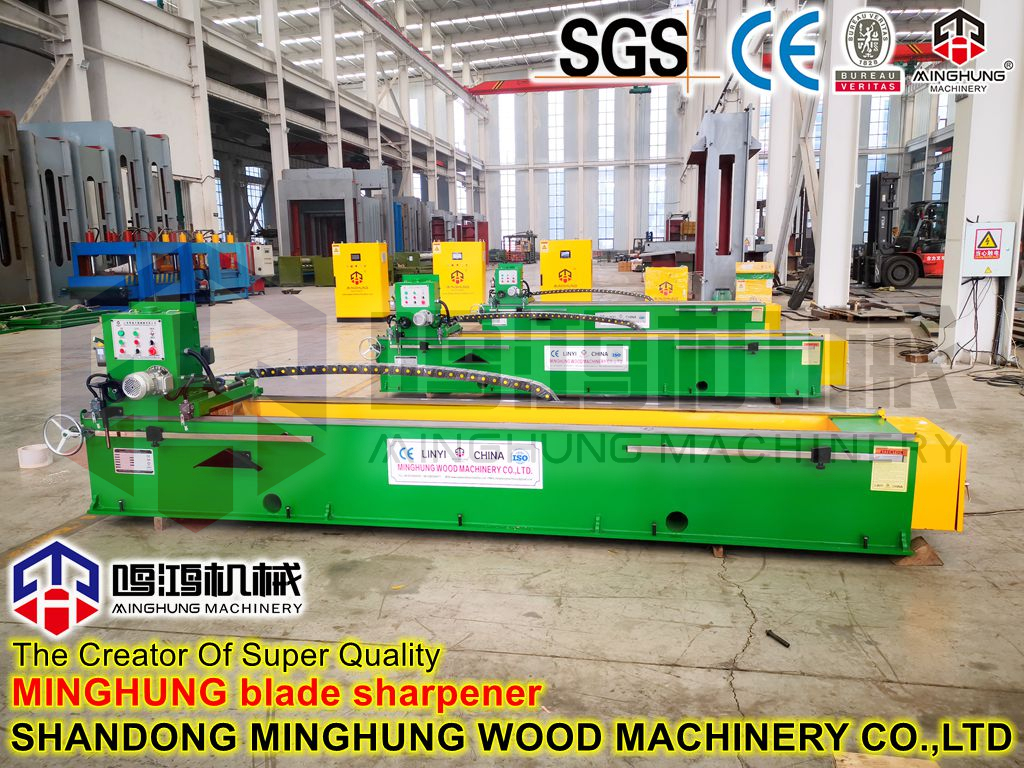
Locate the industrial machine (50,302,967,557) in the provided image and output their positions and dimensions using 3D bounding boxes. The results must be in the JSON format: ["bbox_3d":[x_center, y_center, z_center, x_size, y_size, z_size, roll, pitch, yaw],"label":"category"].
[{"bbox_3d":[-0.171,0.135,4.233,4.495,1.145,0.870,1,10,11],"label":"industrial machine"}]

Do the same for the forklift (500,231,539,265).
[{"bbox_3d":[0.664,-10.679,62.651,3.263,2.494,1.305,4,11,24],"label":"forklift"}]

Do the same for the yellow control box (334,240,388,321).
[{"bbox_3d":[-2.986,-2.026,15.889,0.964,1.566,0.435,1,10,10],"label":"yellow control box"}]

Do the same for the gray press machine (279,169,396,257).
[{"bbox_3d":[-8.431,-7.671,38.545,3.542,5.100,5.250,0,10,9],"label":"gray press machine"}]

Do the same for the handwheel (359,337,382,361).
[{"bbox_3d":[-1.377,-0.346,7.788,0.229,0.229,0.058,1,10,10],"label":"handwheel"}]

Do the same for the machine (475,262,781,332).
[{"bbox_3d":[1.668,-1.254,12.080,4.466,1.145,0.899,1,10,10],"label":"machine"}]

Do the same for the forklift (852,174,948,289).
[{"bbox_3d":[12.787,-4.793,24.825,5.450,3.450,2.200,0,10,9],"label":"forklift"}]

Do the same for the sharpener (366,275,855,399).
[{"bbox_3d":[0.859,-0.515,7.855,4.466,1.145,0.884,1,10,10],"label":"sharpener"}]

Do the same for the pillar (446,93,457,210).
[{"bbox_3d":[-6.281,-21.888,84.101,0.780,16.800,0.550,0,10,9],"label":"pillar"}]

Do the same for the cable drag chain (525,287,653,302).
[{"bbox_3d":[1.295,-1.451,13.260,2.146,0.333,0.110,0,10,9],"label":"cable drag chain"}]

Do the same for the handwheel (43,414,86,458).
[{"bbox_3d":[-2.342,0.268,4.179,0.228,0.228,0.058,1,10,10],"label":"handwheel"}]

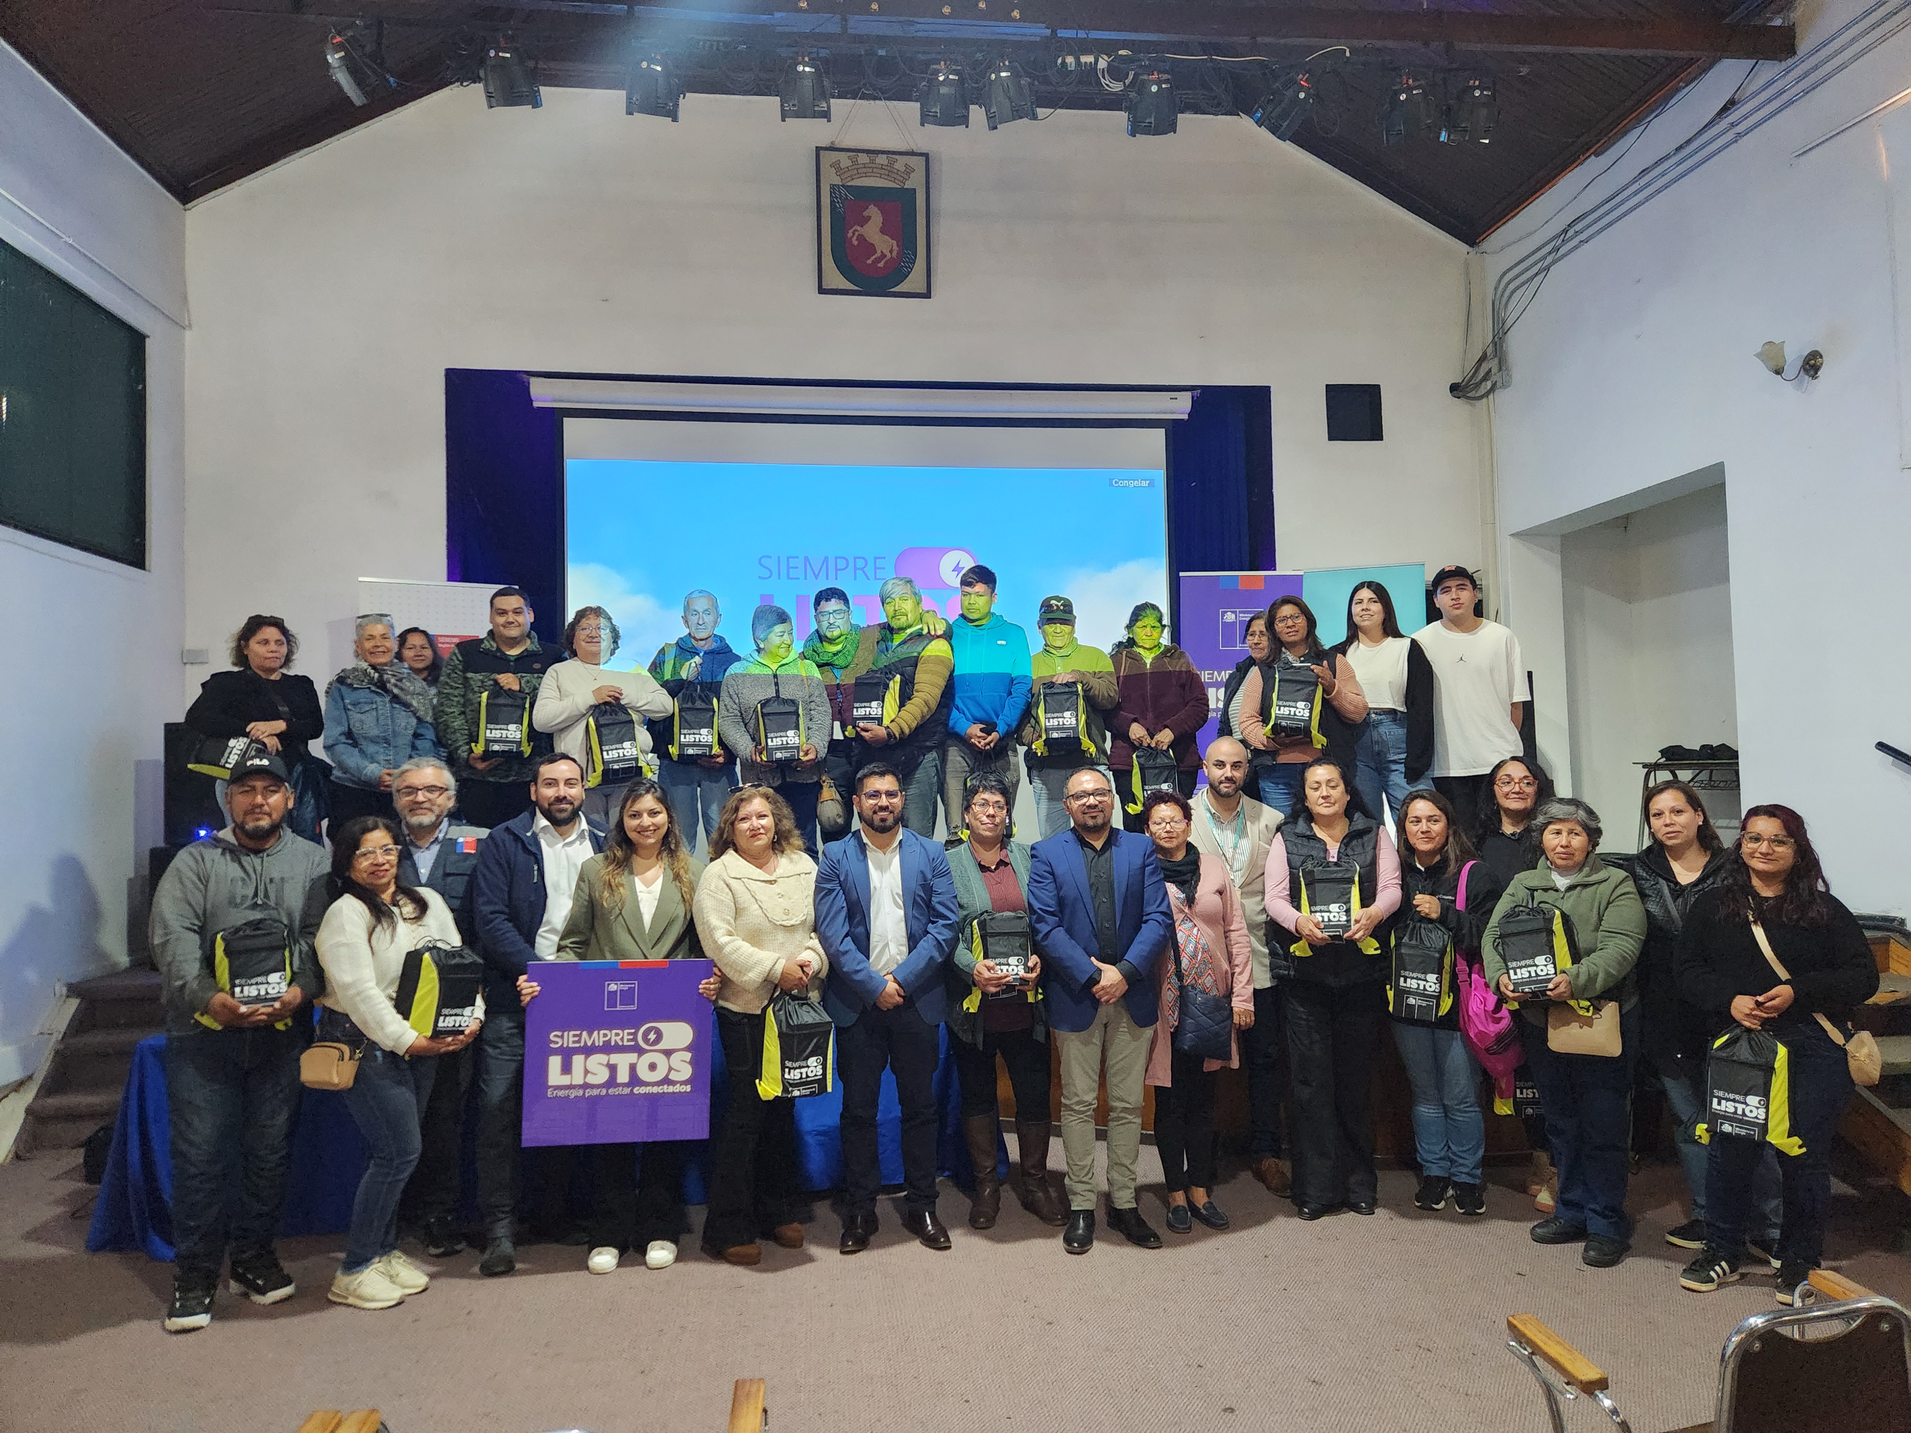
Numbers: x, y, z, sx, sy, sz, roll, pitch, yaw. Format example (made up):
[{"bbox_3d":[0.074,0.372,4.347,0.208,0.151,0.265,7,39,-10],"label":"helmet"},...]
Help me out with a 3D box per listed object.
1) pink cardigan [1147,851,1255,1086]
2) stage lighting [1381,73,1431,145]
[{"bbox_3d":[0.913,0.946,4.777,0.430,0.840,0.310,-1,-3,2],"label":"pink cardigan"},{"bbox_3d":[2.104,-2.837,5.936,0.230,0.280,0.240,-2,34,6],"label":"stage lighting"}]

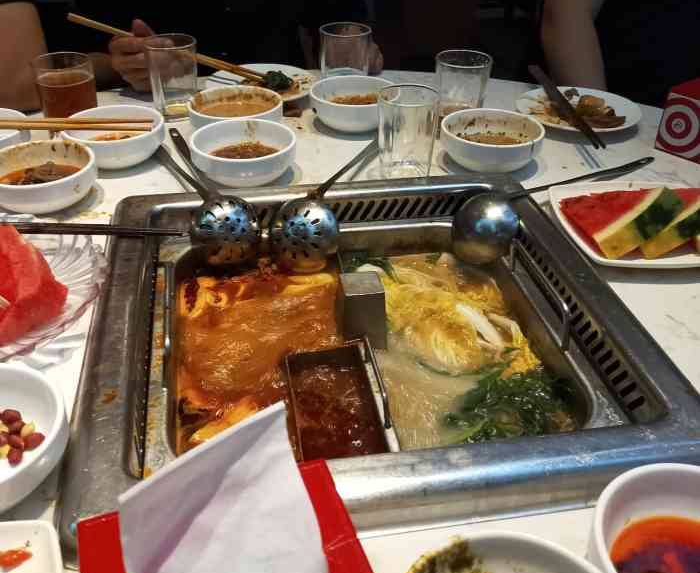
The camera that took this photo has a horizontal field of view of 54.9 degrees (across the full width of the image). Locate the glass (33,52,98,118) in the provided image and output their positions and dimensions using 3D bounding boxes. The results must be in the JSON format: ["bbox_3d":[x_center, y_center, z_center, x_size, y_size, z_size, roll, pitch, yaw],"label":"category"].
[{"bbox_3d":[-0.366,-0.249,0.889,0.072,0.097,0.072,1,37,0],"label":"glass"}]

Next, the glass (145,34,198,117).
[{"bbox_3d":[-0.240,-0.290,0.929,0.071,0.091,0.071,1,36,0],"label":"glass"}]

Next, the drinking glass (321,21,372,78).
[{"bbox_3d":[-0.006,-0.329,0.989,0.071,0.091,0.071,1,36,0],"label":"drinking glass"}]

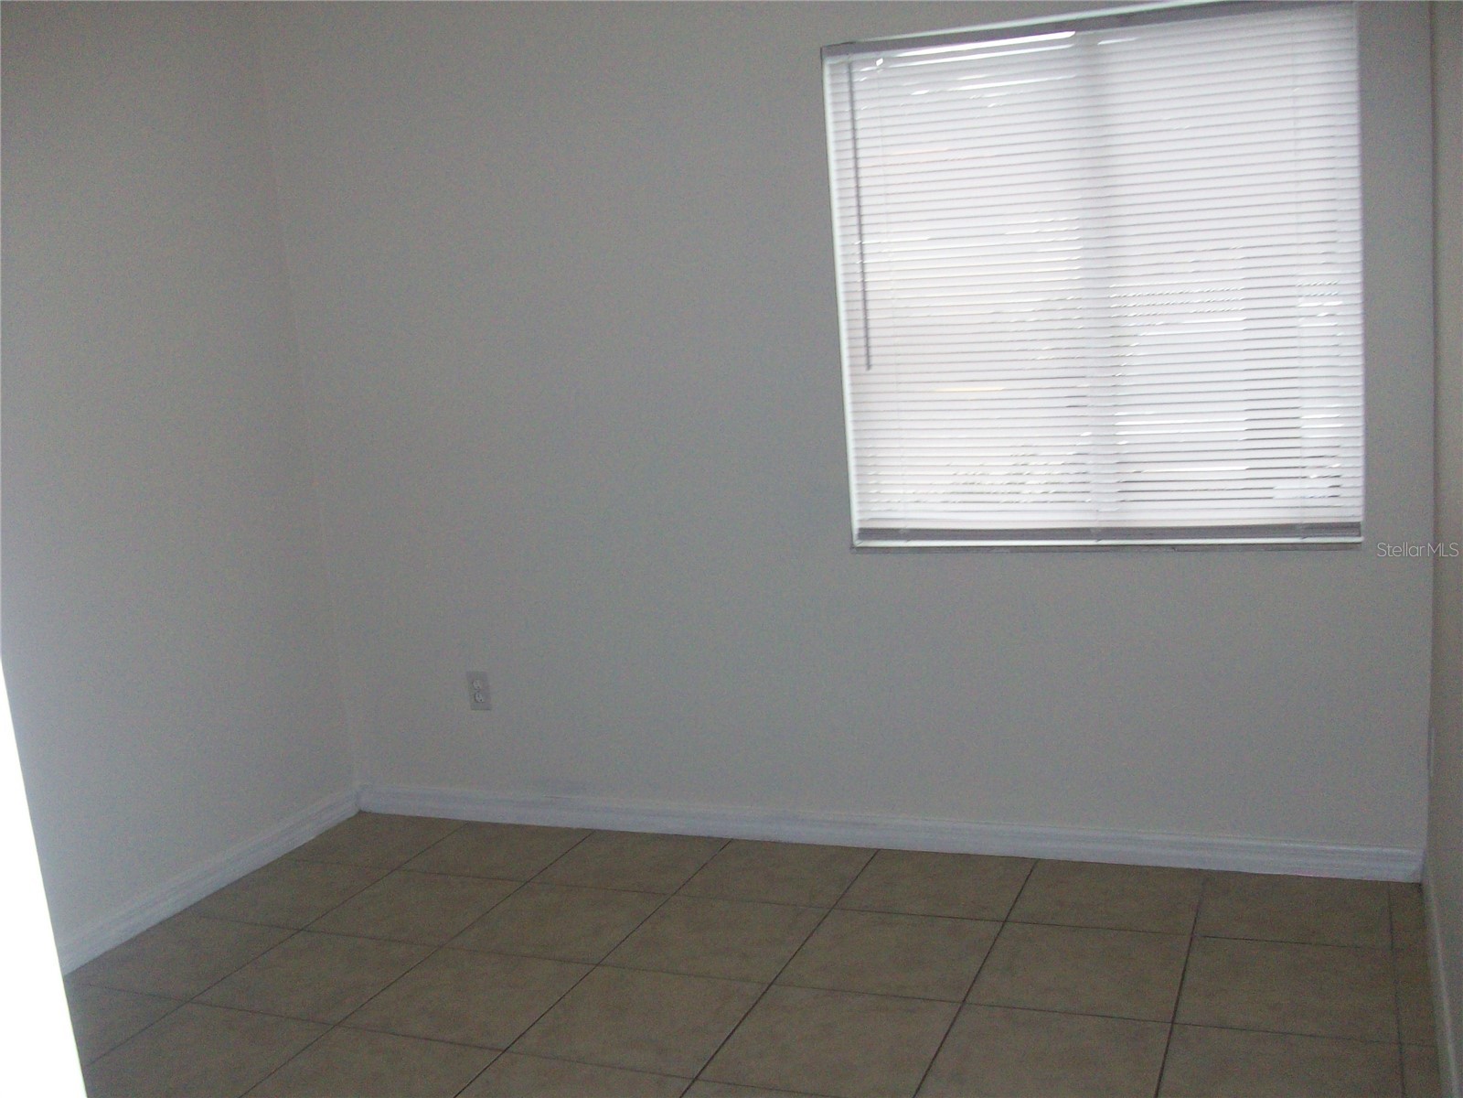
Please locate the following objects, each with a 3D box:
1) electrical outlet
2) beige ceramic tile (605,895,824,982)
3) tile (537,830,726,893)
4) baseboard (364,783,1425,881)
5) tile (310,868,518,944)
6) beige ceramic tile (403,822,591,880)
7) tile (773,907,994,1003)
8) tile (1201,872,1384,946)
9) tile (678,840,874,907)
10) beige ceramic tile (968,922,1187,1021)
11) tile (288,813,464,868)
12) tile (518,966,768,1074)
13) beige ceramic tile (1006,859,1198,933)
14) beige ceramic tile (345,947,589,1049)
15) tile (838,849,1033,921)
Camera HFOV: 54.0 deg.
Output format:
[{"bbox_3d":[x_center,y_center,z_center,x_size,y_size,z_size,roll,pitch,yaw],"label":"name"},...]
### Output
[{"bbox_3d":[-0.727,0.410,4.164,0.070,0.114,0.010,-1,9,22],"label":"electrical outlet"},{"bbox_3d":[-0.027,0.918,3.394,0.414,0.010,0.414,-1,9,22],"label":"beige ceramic tile"},{"bbox_3d":[-0.262,0.832,3.820,0.406,0.010,0.386,-1,9,22],"label":"tile"},{"bbox_3d":[0.229,0.767,3.977,3.036,0.084,0.014,-1,9,22],"label":"baseboard"},{"bbox_3d":[-0.787,0.902,3.614,0.406,0.010,0.406,-1,9,22],"label":"tile"},{"bbox_3d":[-0.647,0.838,3.977,0.406,0.010,0.386,-1,9,22],"label":"beige ceramic tile"},{"bbox_3d":[0.354,0.885,3.143,0.406,0.010,0.406,-1,9,22],"label":"tile"},{"bbox_3d":[1.259,0.807,3.218,0.406,0.010,0.386,-1,9,22],"label":"tile"},{"bbox_3d":[0.123,0.827,3.662,0.406,0.010,0.386,-1,9,22],"label":"tile"},{"bbox_3d":[0.754,0.905,3.086,0.414,0.010,0.414,-1,9,22],"label":"beige ceramic tile"},{"bbox_3d":[-1.023,0.844,4.131,0.394,0.010,0.386,-1,9,22],"label":"tile"},{"bbox_3d":[-0.184,0.984,3.010,0.414,0.010,0.414,-1,9,22],"label":"tile"},{"bbox_3d":[0.913,0.839,3.464,0.414,0.010,0.407,-1,9,22],"label":"beige ceramic tile"},{"bbox_3d":[-0.573,0.989,3.175,0.414,0.010,0.414,-1,9,22],"label":"beige ceramic tile"},{"bbox_3d":[0.507,0.820,3.510,0.406,0.010,0.386,-1,9,22],"label":"tile"}]

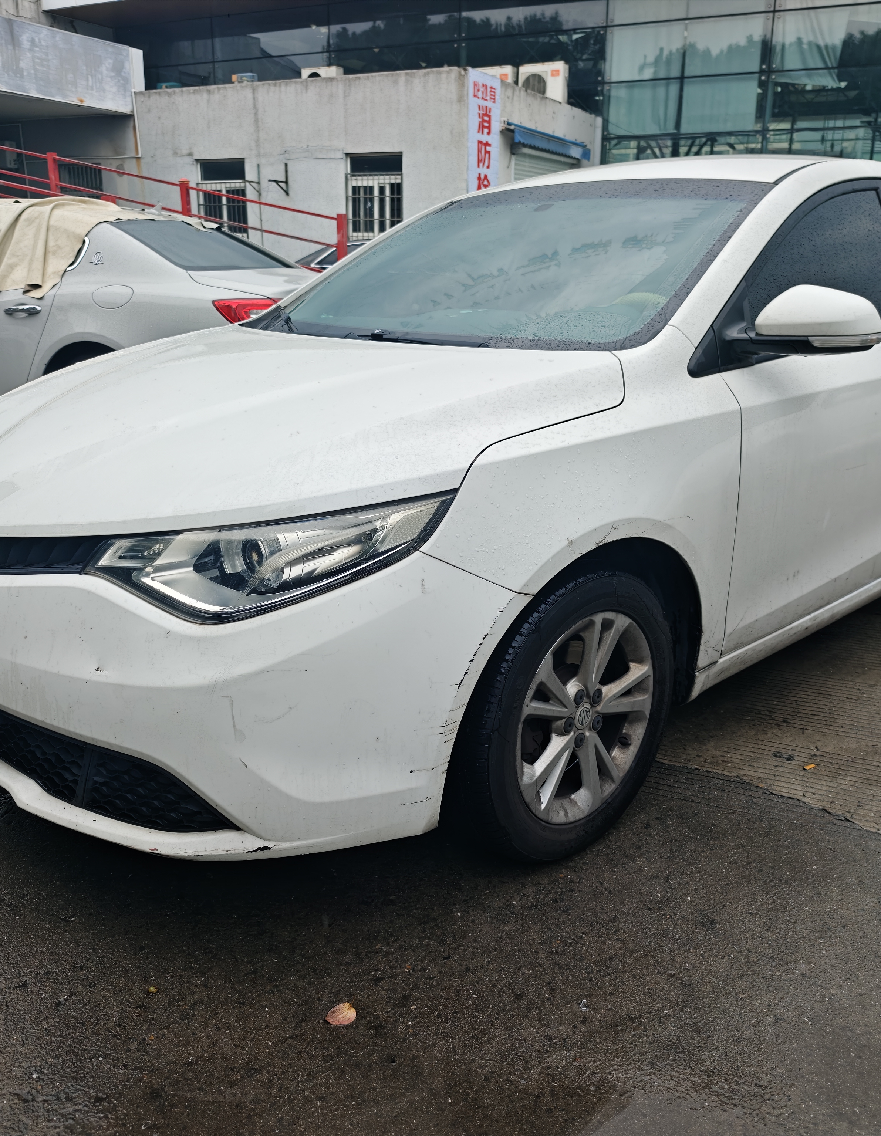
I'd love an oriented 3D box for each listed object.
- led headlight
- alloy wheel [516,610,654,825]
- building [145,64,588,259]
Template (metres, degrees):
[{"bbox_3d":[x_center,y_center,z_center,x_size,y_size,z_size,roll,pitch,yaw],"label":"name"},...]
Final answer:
[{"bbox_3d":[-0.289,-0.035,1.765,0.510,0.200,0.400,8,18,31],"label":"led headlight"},{"bbox_3d":[0.251,0.293,2.092,0.438,0.438,0.180,-16,21,-41],"label":"alloy wheel"},{"bbox_3d":[-1.261,-6.750,19.811,6.400,4.200,5.900,7,18,23],"label":"building"}]

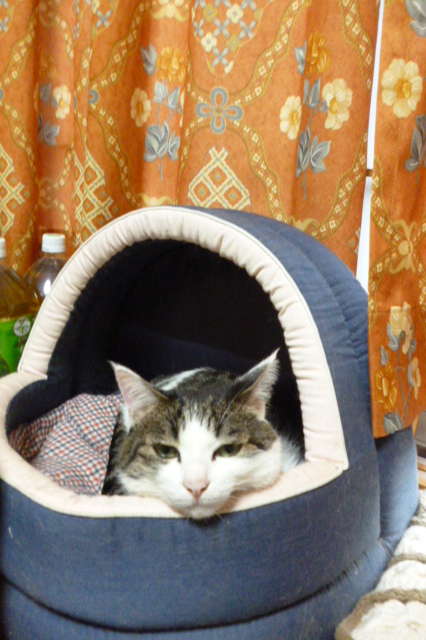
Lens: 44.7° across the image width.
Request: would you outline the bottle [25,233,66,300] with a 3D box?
[{"bbox_3d":[-0.224,0.033,0.740,0.100,0.306,0.096,3,13,3],"label":"bottle"}]

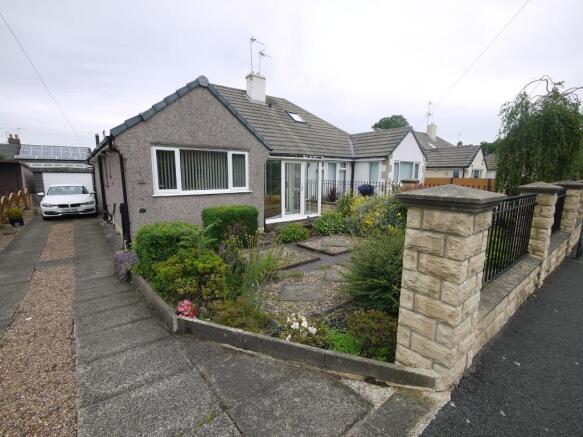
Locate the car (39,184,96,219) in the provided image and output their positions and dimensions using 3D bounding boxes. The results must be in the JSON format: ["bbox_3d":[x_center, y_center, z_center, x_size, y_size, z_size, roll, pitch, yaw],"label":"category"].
[{"bbox_3d":[-10.726,-0.907,12.931,1.860,1.430,4.630,-8,12,-40],"label":"car"}]

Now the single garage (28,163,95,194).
[{"bbox_3d":[-14.514,-2.144,17.473,2.800,2.450,5.200,-7,12,-38],"label":"single garage"}]

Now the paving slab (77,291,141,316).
[{"bbox_3d":[-2.554,1.214,3.864,0.820,0.050,0.580,-7,10,-36],"label":"paving slab"}]

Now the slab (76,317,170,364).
[{"bbox_3d":[-1.825,1.320,2.980,0.860,0.050,0.600,-7,10,-36],"label":"slab"}]

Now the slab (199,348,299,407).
[{"bbox_3d":[-0.354,1.363,2.434,0.750,0.050,0.570,-7,10,-36],"label":"slab"}]

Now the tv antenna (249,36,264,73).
[{"bbox_3d":[-1.850,-8.889,14.871,0.380,1.887,1.080,8,13,41],"label":"tv antenna"}]

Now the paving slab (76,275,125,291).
[{"bbox_3d":[-3.014,1.031,4.355,0.750,0.050,0.580,-7,9,-38],"label":"paving slab"}]

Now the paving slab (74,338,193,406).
[{"bbox_3d":[-1.303,1.254,2.250,0.760,0.050,0.600,-7,9,-38],"label":"paving slab"}]

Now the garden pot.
[{"bbox_3d":[-9.791,0.115,9.591,0.360,0.320,0.360,-7,12,-38],"label":"garden pot"}]

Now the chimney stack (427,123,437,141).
[{"bbox_3d":[15.242,-9.242,29.477,0.940,1.574,0.750,-7,12,-38],"label":"chimney stack"}]

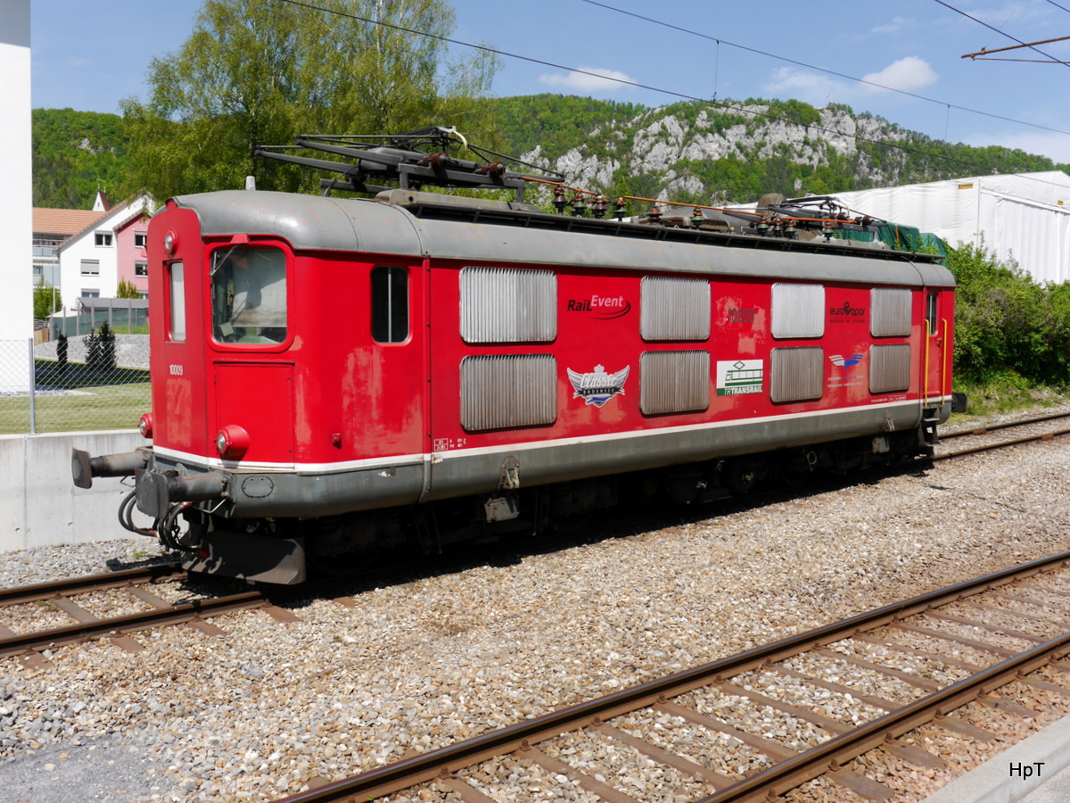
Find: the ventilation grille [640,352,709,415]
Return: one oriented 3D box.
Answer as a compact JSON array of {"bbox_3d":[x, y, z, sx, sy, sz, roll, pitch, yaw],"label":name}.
[{"bbox_3d":[1.619,-0.223,11.473,1.261,0.721,0.060,-4,6,-43],"label":"ventilation grille"}]

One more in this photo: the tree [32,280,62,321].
[{"bbox_3d":[-39.773,-8.113,80.000,3.000,3.900,3.000,-3,6,-34],"label":"tree"}]

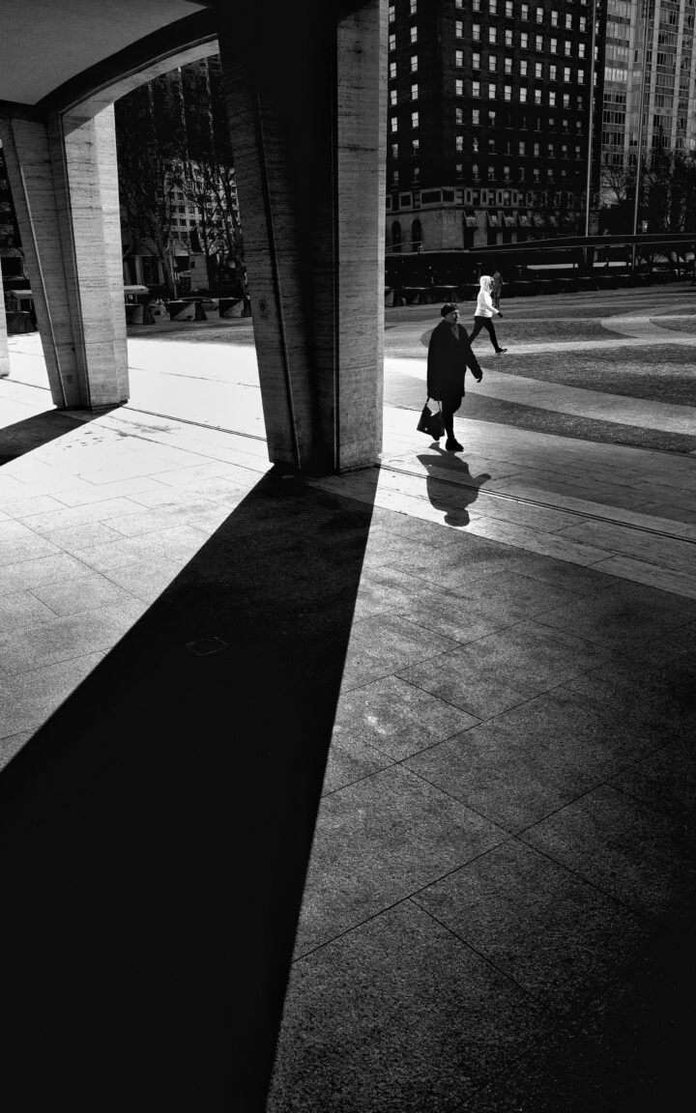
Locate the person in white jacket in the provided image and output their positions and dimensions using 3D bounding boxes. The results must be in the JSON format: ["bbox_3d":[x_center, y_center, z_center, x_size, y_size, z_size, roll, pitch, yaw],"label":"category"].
[{"bbox_3d":[3.237,-5.673,20.248,0.950,1.700,0.500,-2,18,3],"label":"person in white jacket"}]

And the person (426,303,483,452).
[{"bbox_3d":[1.258,-2.164,10.431,0.550,1.690,0.600,11,22,37],"label":"person"}]

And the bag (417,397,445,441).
[{"bbox_3d":[1.003,-1.669,10.387,0.360,0.430,0.130,11,22,37],"label":"bag"}]

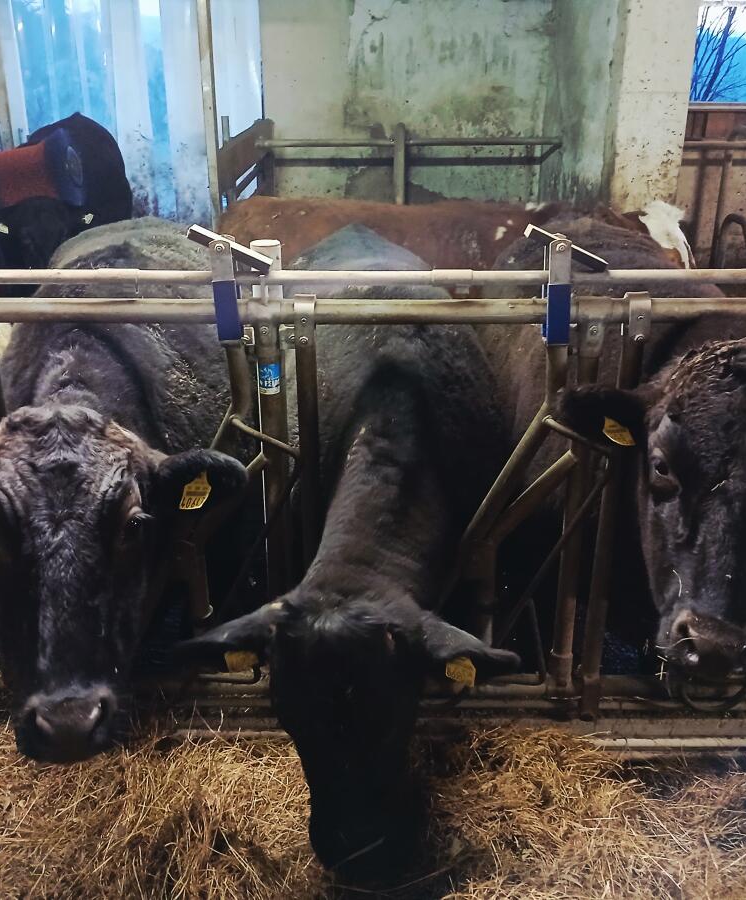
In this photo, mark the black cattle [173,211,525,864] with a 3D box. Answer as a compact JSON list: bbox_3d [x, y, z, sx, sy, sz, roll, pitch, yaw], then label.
[{"bbox_3d":[-0.011,0.144,2.618,0.660,1.310,2.320,0,22,0],"label":"black cattle"}]

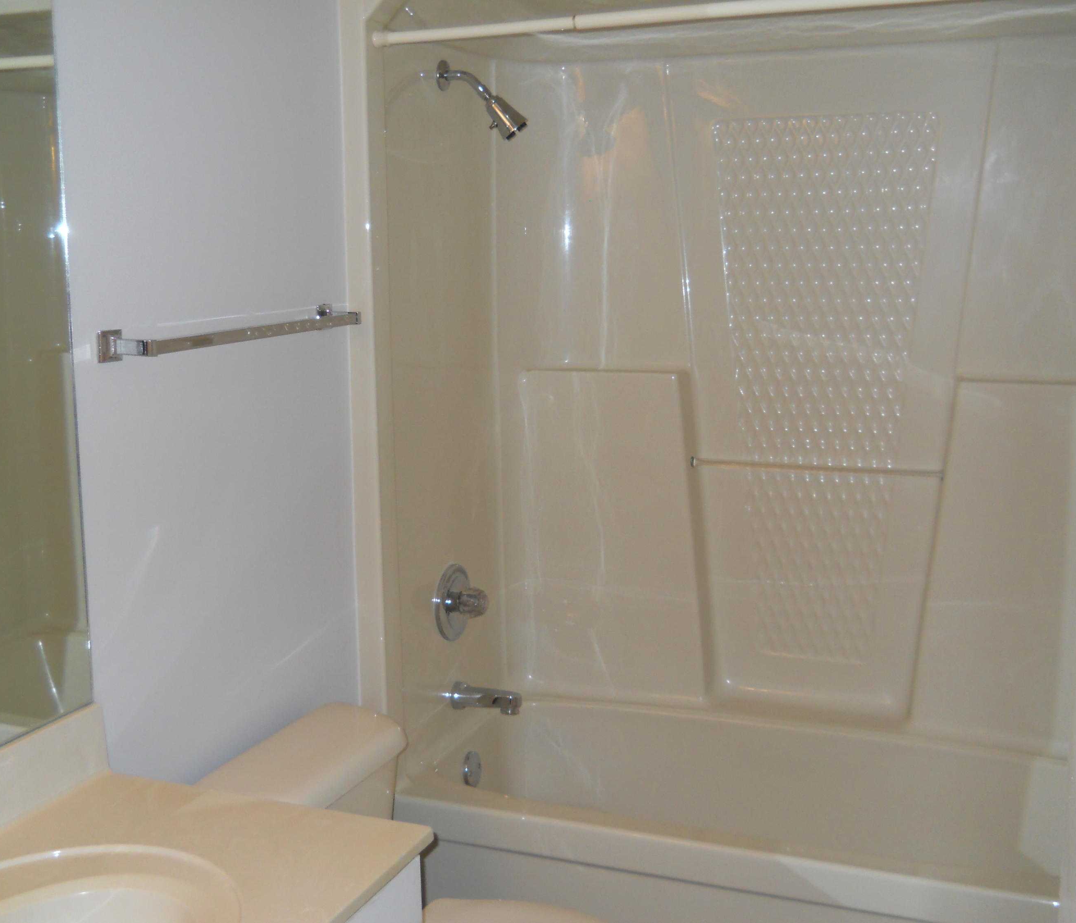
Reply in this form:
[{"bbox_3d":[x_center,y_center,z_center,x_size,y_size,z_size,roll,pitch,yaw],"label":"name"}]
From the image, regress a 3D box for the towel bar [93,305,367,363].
[{"bbox_3d":[-0.473,-0.217,2.167,0.073,0.047,0.659,3,10,21],"label":"towel bar"}]

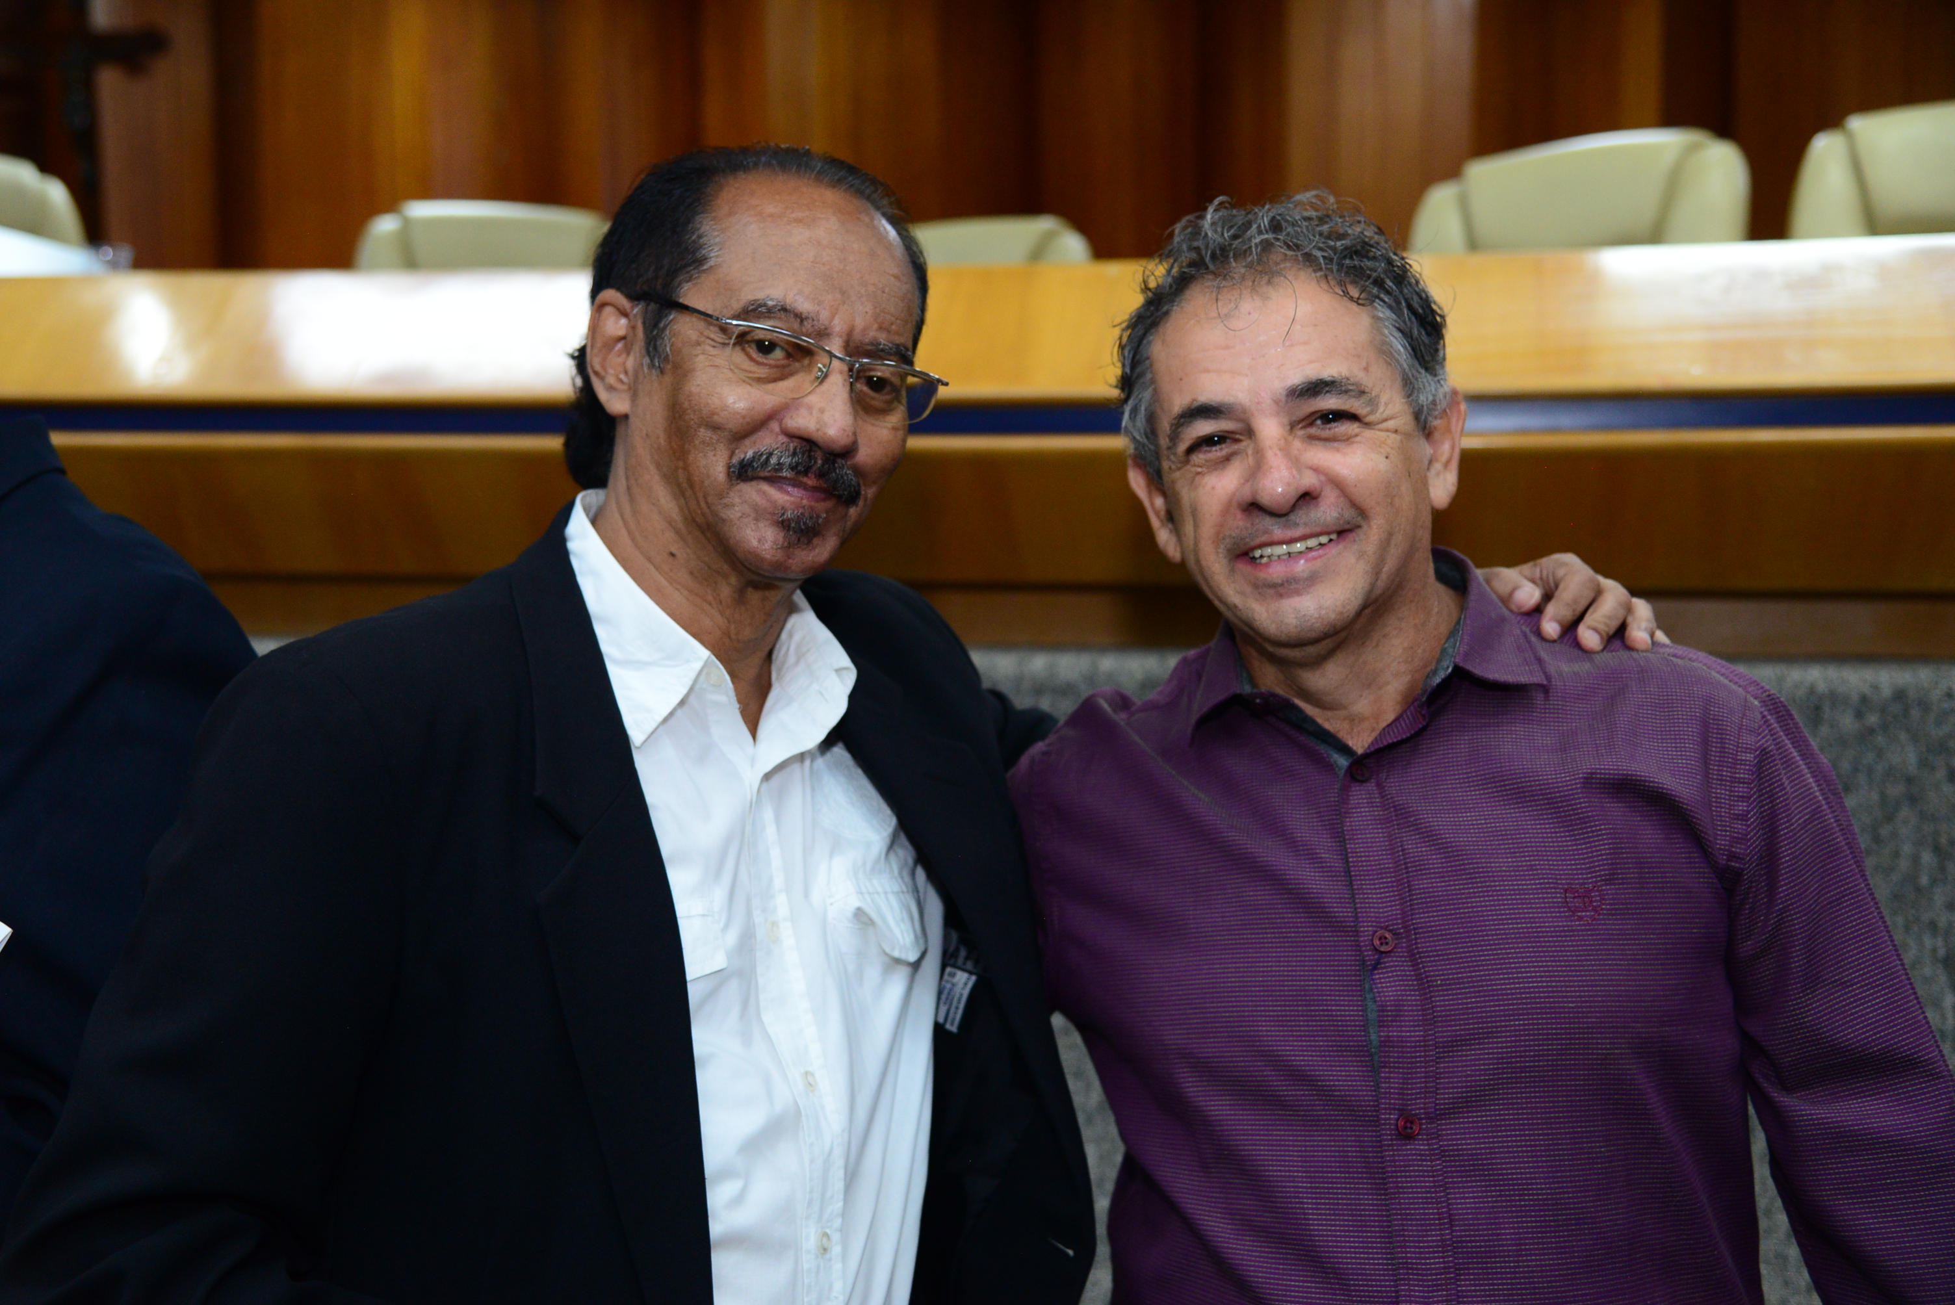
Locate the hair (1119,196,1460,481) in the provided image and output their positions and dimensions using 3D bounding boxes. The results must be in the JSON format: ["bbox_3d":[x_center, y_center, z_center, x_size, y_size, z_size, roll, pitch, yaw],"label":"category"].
[{"bbox_3d":[0.179,-0.172,1.385,0.185,0.195,0.200,-10,4,11],"label":"hair"}]

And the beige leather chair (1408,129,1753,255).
[{"bbox_3d":[0.790,-0.218,3.542,0.630,1.150,0.670,2,5,36],"label":"beige leather chair"}]

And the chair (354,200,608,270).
[{"bbox_3d":[-0.763,-0.261,4.321,0.630,1.150,0.670,-3,5,-28],"label":"chair"}]

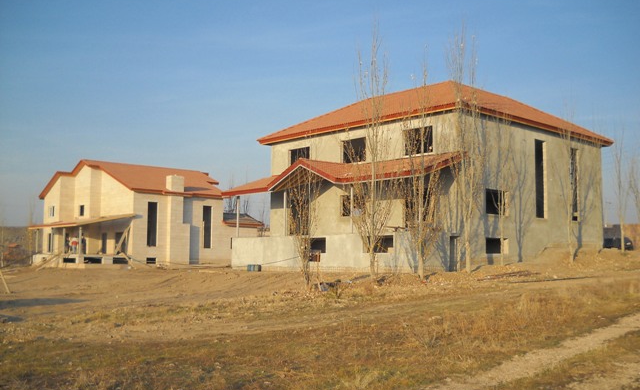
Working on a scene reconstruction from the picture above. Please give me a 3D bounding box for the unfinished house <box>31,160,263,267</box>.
[{"bbox_3d":[-18.261,2.209,72.520,21.200,10.300,14.500,6,-8,-43],"label":"unfinished house"}]

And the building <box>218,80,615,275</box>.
[{"bbox_3d":[6.902,-0.725,48.075,20.900,11.900,17.500,6,-8,-43],"label":"building"}]

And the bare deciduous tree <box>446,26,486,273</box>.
[{"bbox_3d":[7.539,-2.458,36.245,2.000,12.800,2.000,1,-6,0],"label":"bare deciduous tree"}]

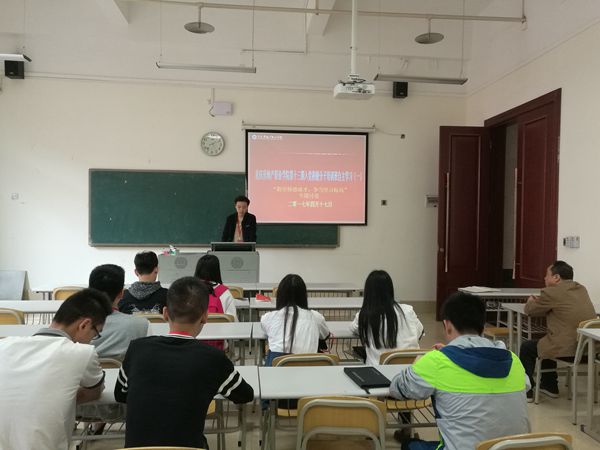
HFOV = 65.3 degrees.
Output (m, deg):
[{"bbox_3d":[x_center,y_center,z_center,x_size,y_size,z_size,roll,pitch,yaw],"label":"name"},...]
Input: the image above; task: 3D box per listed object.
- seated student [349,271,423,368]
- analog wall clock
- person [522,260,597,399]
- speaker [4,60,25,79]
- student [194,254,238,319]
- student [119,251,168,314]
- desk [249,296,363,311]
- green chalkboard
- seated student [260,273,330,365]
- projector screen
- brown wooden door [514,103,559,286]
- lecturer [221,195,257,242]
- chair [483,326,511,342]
[{"bbox_3d":[0.579,0.897,3.140,0.480,1.206,0.720,1,0,-6],"label":"seated student"},{"bbox_3d":[-1.363,-1.269,7.326,0.370,0.375,0.050,0,1,-4],"label":"analog wall clock"},{"bbox_3d":[2.132,0.903,3.883,0.520,1.216,0.700,0,1,-28],"label":"person"},{"bbox_3d":[-4.288,-2.320,7.055,0.190,0.240,0.200,1,0,-6],"label":"speaker"},{"bbox_3d":[-0.741,0.875,3.976,0.460,1.250,0.700,0,1,-4],"label":"student"},{"bbox_3d":[-1.280,0.856,3.936,0.480,1.270,0.700,0,1,-4],"label":"student"},{"bbox_3d":[0.132,1.114,4.394,1.200,0.760,0.440,0,1,-4],"label":"desk"},{"bbox_3d":[-1.302,-0.240,7.349,3.900,1.190,0.070,0,1,-4],"label":"green chalkboard"},{"bbox_3d":[-0.024,0.904,3.054,0.460,1.181,0.720,1,0,-6],"label":"seated student"},{"bbox_3d":[0.131,-0.759,7.683,2.016,1.527,0.040,1,0,-6],"label":"projector screen"},{"bbox_3d":[2.851,0.051,5.715,0.070,2.880,0.780,0,1,-4],"label":"brown wooden door"},{"bbox_3d":[-0.882,0.430,6.748,0.530,1.710,0.420,1,0,-6],"label":"lecturer"},{"bbox_3d":[1.986,1.103,4.684,0.430,0.790,0.390,1,0,-6],"label":"chair"}]

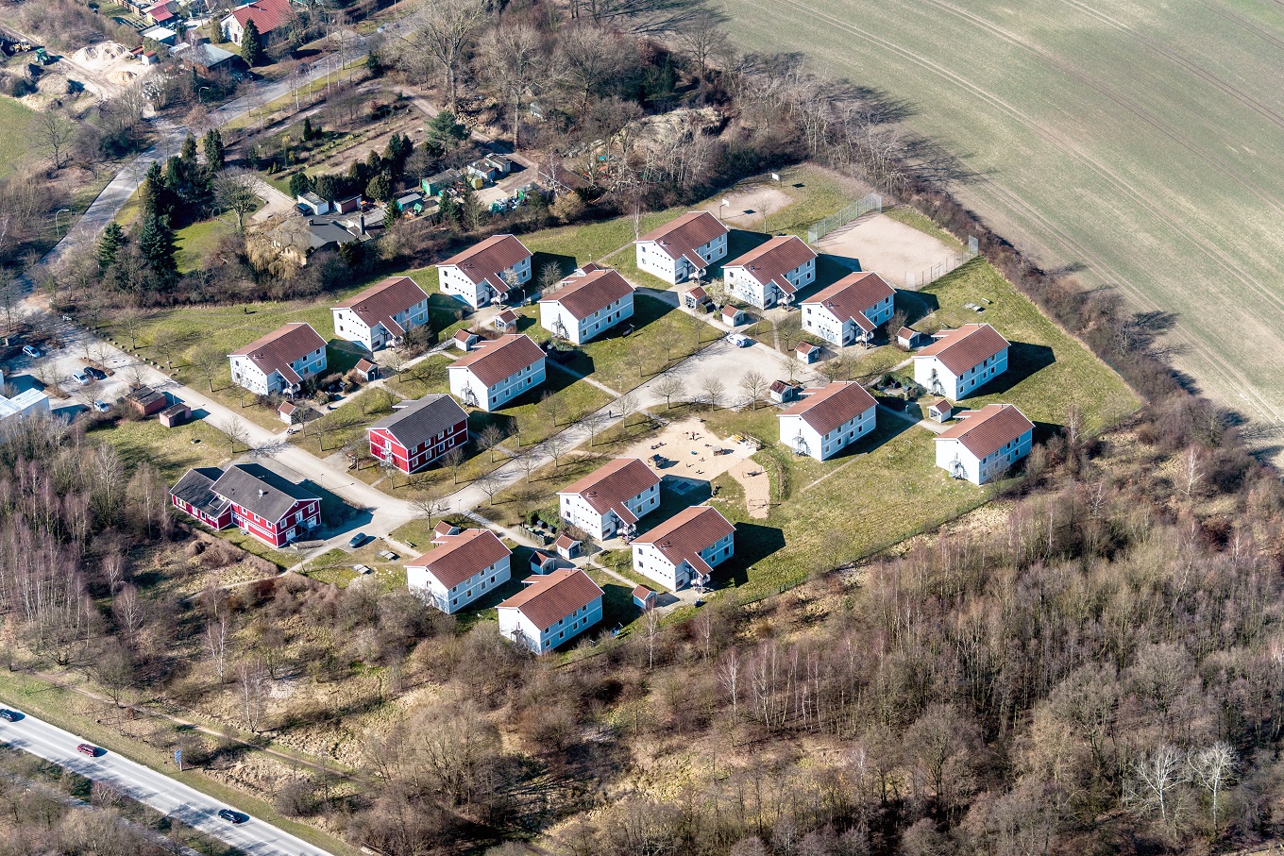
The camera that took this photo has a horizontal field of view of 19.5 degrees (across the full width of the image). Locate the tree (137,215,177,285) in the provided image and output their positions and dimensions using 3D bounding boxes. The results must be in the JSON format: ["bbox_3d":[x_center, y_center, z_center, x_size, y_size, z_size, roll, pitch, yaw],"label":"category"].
[{"bbox_3d":[-109.294,-40.480,838.440,8.353,16.565,8.353,-2,33,0],"label":"tree"}]

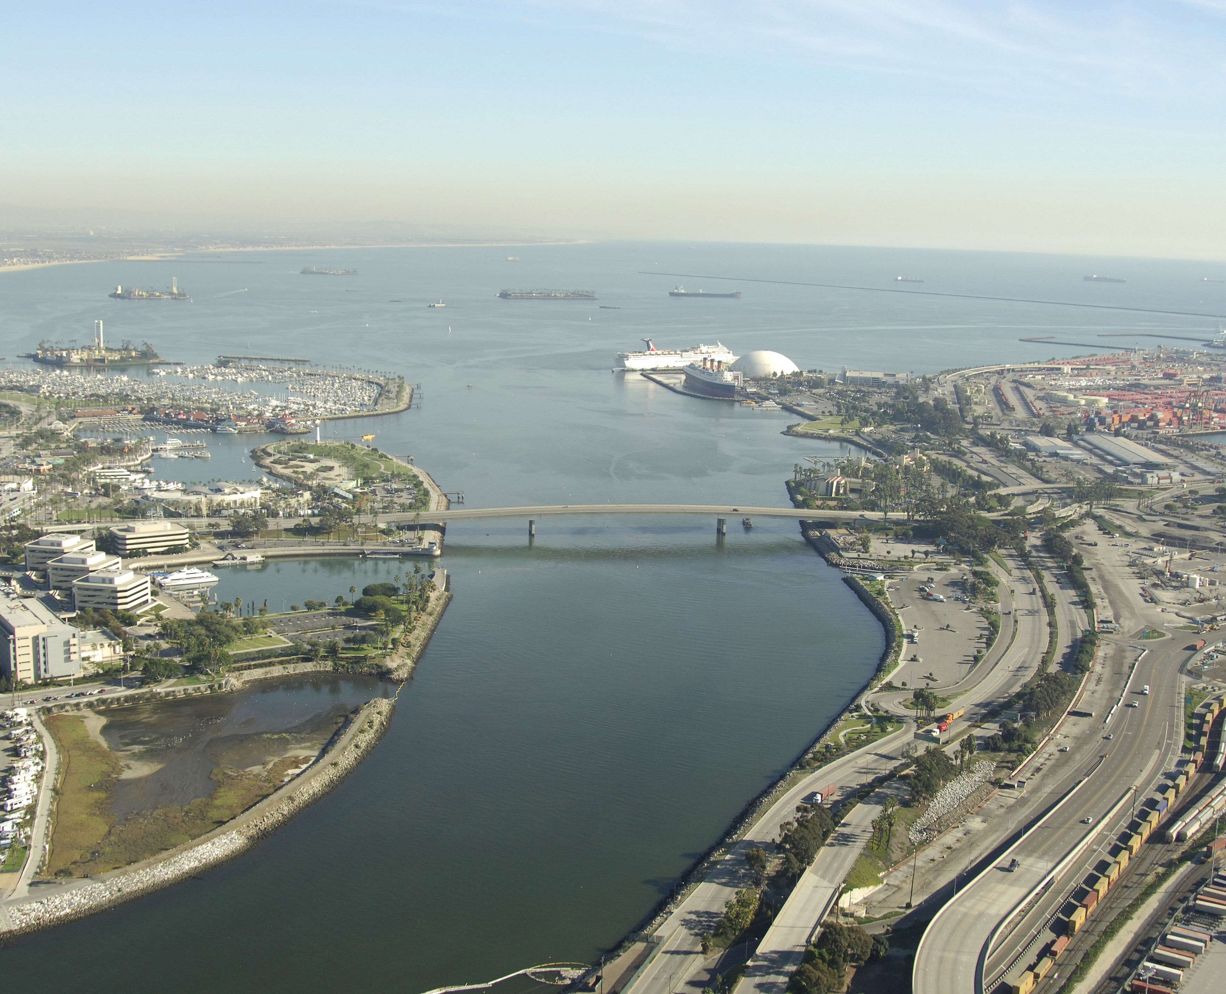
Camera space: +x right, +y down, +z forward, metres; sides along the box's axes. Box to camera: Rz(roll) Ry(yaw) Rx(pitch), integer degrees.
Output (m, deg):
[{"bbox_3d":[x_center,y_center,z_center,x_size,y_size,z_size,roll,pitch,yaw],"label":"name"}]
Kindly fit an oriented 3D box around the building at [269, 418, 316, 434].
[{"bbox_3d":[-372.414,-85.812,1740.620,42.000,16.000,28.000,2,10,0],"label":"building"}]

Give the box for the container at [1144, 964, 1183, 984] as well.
[{"bbox_3d":[187.910,162.470,510.970,12.190,2.750,2.440,8,12,29],"label":"container"}]

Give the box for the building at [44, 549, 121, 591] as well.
[{"bbox_3d":[-350.406,48.314,991.382,38.000,21.000,39.500,4,10,10],"label":"building"}]

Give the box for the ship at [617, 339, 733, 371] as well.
[{"bbox_3d":[127.613,-264.302,2738.035,260.600,52.000,33.000,-4,12,-31],"label":"ship"}]

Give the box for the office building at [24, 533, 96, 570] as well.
[{"bbox_3d":[-381.990,38.460,1032.680,37.500,20.000,32.700,4,11,12],"label":"office building"}]

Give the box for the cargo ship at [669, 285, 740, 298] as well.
[{"bbox_3d":[338.870,-751.310,5481.860,267.000,40.000,43.000,0,11,-11],"label":"cargo ship"}]

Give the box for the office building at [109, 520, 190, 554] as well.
[{"bbox_3d":[-340.251,29.887,1096.360,50.500,20.500,34.500,-5,12,-34],"label":"office building"}]

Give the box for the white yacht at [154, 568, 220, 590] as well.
[{"bbox_3d":[-287.040,54.070,1011.160,39.000,10.000,8.500,-2,11,-21],"label":"white yacht"}]

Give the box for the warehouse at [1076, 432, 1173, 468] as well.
[{"bbox_3d":[609.020,-55.450,1779.620,57.000,10.000,209.000,2,10,2],"label":"warehouse"}]

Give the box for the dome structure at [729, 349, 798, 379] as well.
[{"bbox_3d":[265.070,-231.590,2586.580,126.500,40.000,126.500,2,10,0],"label":"dome structure"}]

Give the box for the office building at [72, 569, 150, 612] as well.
[{"bbox_3d":[-314.680,58.170,938.330,37.000,20.000,33.000,5,11,13],"label":"office building"}]

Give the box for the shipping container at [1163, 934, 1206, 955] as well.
[{"bbox_3d":[203.590,159.280,531.700,12.190,2.750,2.440,8,12,29],"label":"shipping container"}]

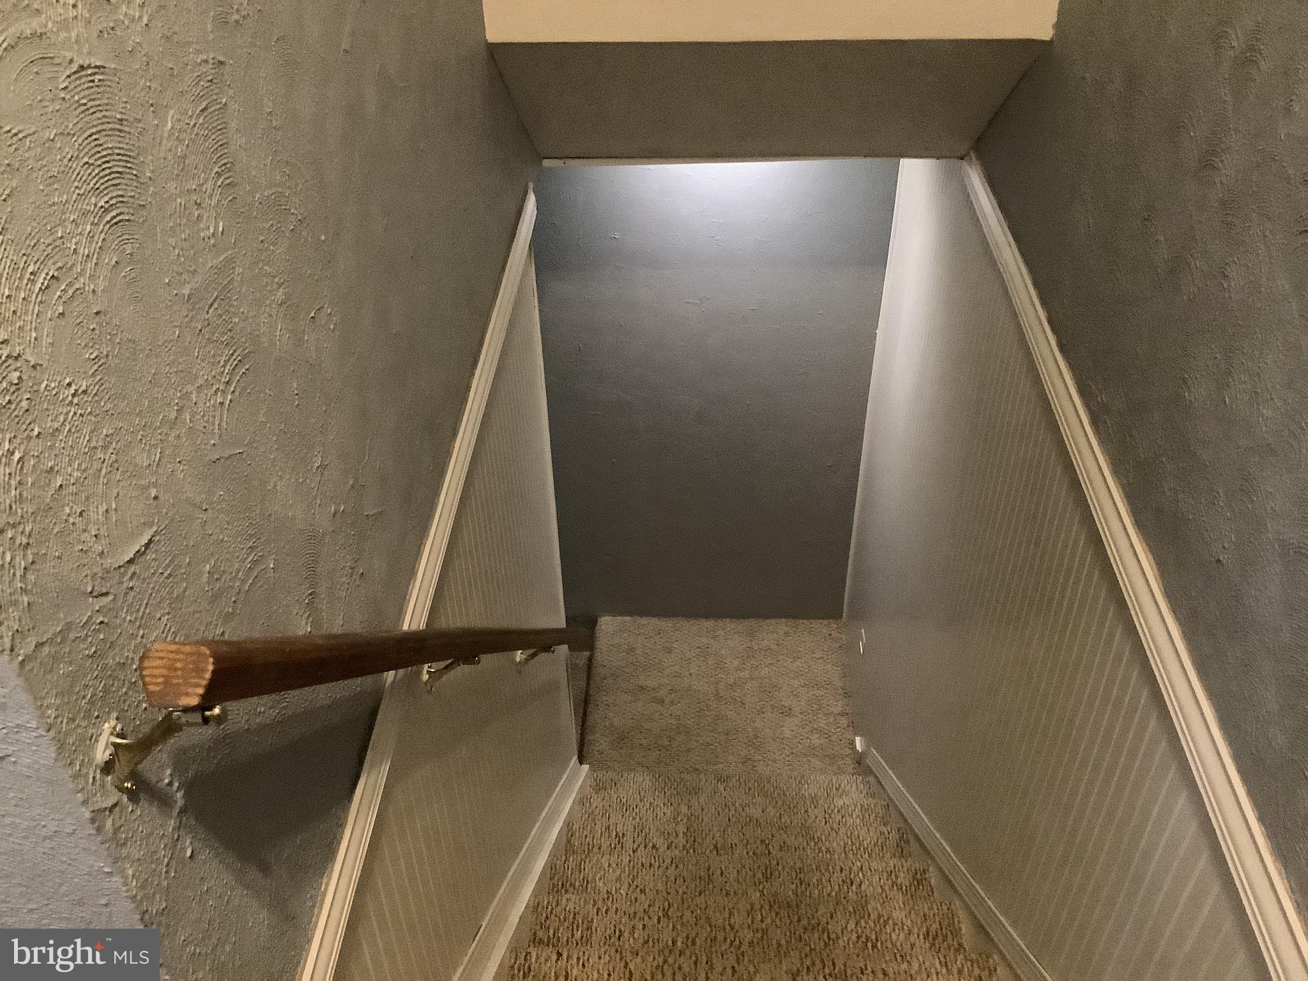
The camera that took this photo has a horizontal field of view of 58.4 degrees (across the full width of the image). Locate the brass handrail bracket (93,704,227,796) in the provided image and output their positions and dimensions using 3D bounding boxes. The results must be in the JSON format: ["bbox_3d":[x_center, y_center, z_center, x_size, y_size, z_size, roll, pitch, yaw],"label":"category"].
[{"bbox_3d":[-0.300,0.157,0.721,0.080,0.082,0.050,1,39,2],"label":"brass handrail bracket"}]

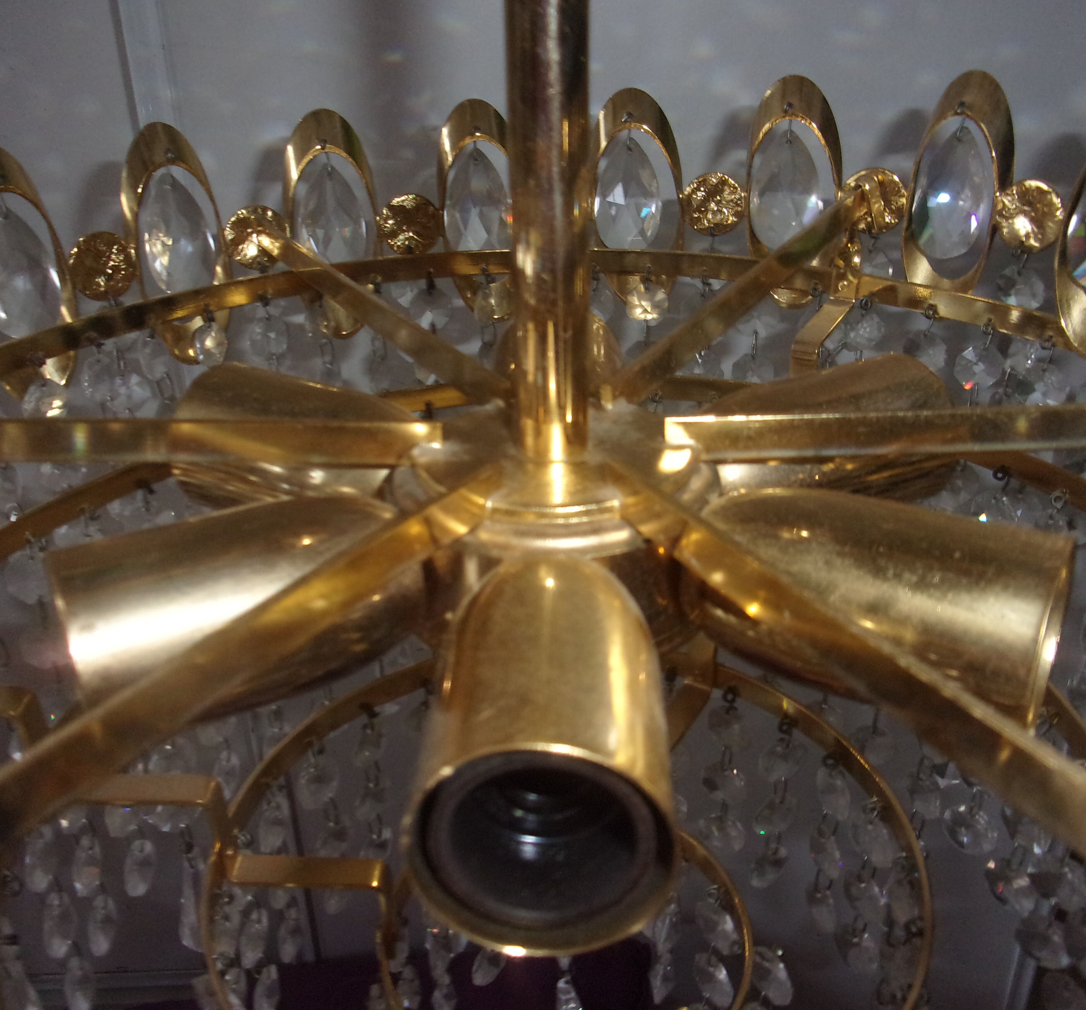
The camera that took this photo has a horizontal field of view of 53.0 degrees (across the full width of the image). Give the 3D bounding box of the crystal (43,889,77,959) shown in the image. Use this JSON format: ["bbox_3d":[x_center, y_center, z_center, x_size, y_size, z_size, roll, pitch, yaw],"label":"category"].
[{"bbox_3d":[-0.104,0.090,0.234,0.007,0.014,0.014,-5,28,-4],"label":"crystal"}]

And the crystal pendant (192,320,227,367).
[{"bbox_3d":[-0.133,-0.064,0.437,0.018,0.019,0.008,-21,32,-32],"label":"crystal pendant"}]

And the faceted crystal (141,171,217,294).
[{"bbox_3d":[-0.150,-0.110,0.444,0.031,0.051,0.014,-17,30,-32],"label":"faceted crystal"}]

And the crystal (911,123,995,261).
[{"bbox_3d":[0.162,-0.122,0.430,0.031,0.051,0.014,18,33,35],"label":"crystal"}]

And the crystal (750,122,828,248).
[{"bbox_3d":[0.076,-0.098,0.339,0.023,0.038,0.012,10,30,22],"label":"crystal"}]

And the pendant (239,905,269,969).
[{"bbox_3d":[-0.070,0.104,0.263,0.007,0.014,0.014,1,28,6],"label":"pendant"}]

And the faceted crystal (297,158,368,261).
[{"bbox_3d":[-0.092,-0.126,0.472,0.031,0.051,0.014,-9,27,-19],"label":"faceted crystal"}]

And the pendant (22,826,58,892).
[{"bbox_3d":[-0.104,0.074,0.227,0.007,0.014,0.014,-4,28,-3],"label":"pendant"}]

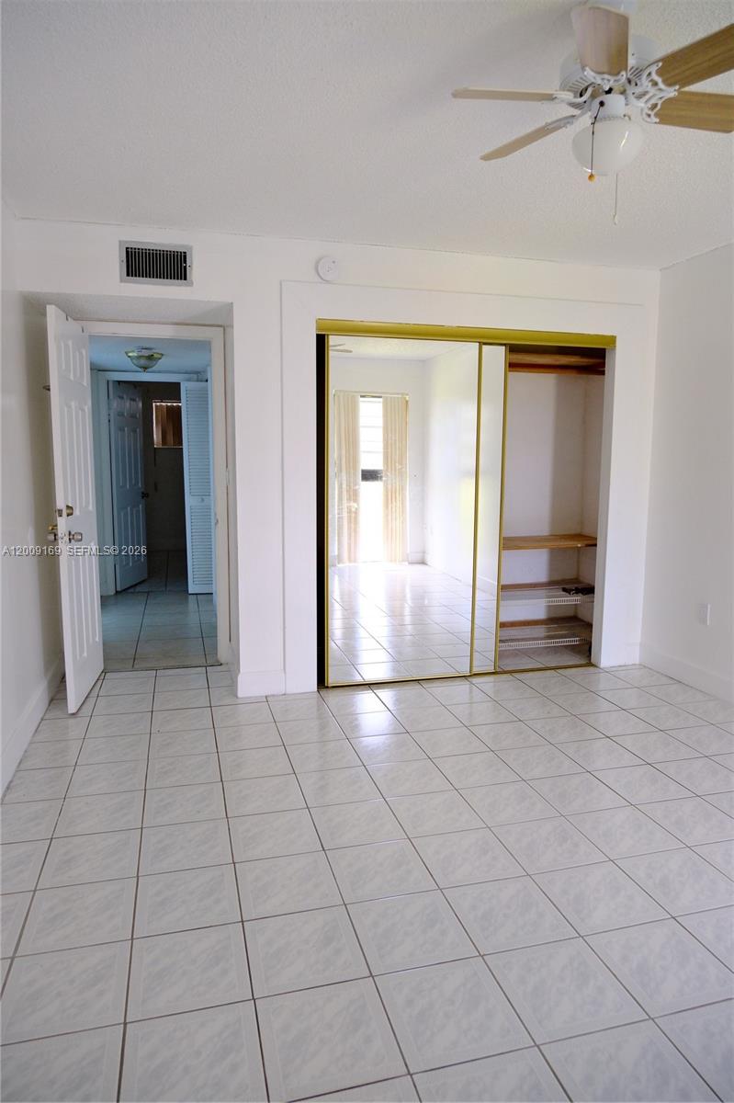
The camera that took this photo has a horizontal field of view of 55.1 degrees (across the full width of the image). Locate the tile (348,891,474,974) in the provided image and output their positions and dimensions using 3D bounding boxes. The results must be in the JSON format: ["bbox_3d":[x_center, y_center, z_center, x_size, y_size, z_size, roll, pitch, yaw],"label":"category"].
[{"bbox_3d":[0.121,1.075,1.998,0.298,0.010,0.298,-2,8,-15],"label":"tile"}]

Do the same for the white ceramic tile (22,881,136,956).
[{"bbox_3d":[-0.832,1.062,2.051,0.298,0.010,0.298,-2,8,-15],"label":"white ceramic tile"}]

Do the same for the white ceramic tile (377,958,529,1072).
[{"bbox_3d":[0.200,1.114,1.709,0.298,0.010,0.298,-2,8,-15],"label":"white ceramic tile"}]

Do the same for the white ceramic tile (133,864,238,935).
[{"bbox_3d":[-0.543,1.056,2.139,0.300,0.010,0.300,-2,8,-15],"label":"white ceramic tile"}]

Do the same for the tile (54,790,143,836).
[{"bbox_3d":[-0.999,0.992,2.656,0.302,0.010,0.302,-2,8,-15],"label":"tile"}]

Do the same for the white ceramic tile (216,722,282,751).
[{"bbox_3d":[-0.566,0.888,3.371,0.300,0.010,0.300,-2,8,-15],"label":"white ceramic tile"}]

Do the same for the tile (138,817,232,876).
[{"bbox_3d":[-0.623,1.018,2.430,0.300,0.010,0.300,-2,8,-15],"label":"tile"}]

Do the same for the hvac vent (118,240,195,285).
[{"bbox_3d":[-1.044,-1.429,3.500,0.351,0.200,0.020,-2,8,-15],"label":"hvac vent"}]

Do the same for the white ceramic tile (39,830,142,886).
[{"bbox_3d":[-0.919,1.031,2.363,0.302,0.010,0.302,-2,8,-15],"label":"white ceramic tile"}]

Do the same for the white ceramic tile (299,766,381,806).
[{"bbox_3d":[-0.117,0.965,2.893,0.302,0.010,0.302,-2,8,-15],"label":"white ceramic tile"}]

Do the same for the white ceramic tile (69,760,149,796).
[{"bbox_3d":[-1.071,0.946,2.924,0.300,0.010,0.300,-2,8,-15],"label":"white ceramic tile"}]

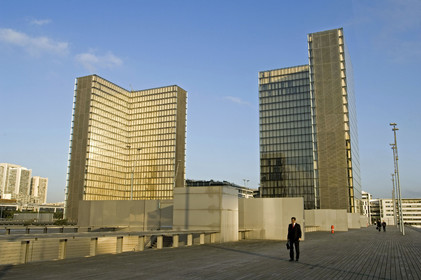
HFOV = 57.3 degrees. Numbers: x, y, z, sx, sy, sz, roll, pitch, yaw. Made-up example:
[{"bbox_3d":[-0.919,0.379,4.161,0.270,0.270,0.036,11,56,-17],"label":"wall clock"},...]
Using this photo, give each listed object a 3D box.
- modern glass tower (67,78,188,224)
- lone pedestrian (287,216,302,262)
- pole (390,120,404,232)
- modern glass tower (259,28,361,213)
[{"bbox_3d":[-45.337,6.490,219.599,46.659,79.100,46.659,-5,-13,24],"label":"modern glass tower"},{"bbox_3d":[3.464,4.082,15.956,0.540,1.760,0.400,-5,-13,24],"label":"lone pedestrian"},{"bbox_3d":[24.005,4.808,49.284,0.850,14.252,0.500,-5,-13,24],"label":"pole"},{"bbox_3d":[42.394,-1.017,179.828,46.659,79.100,46.659,-5,-13,24],"label":"modern glass tower"}]

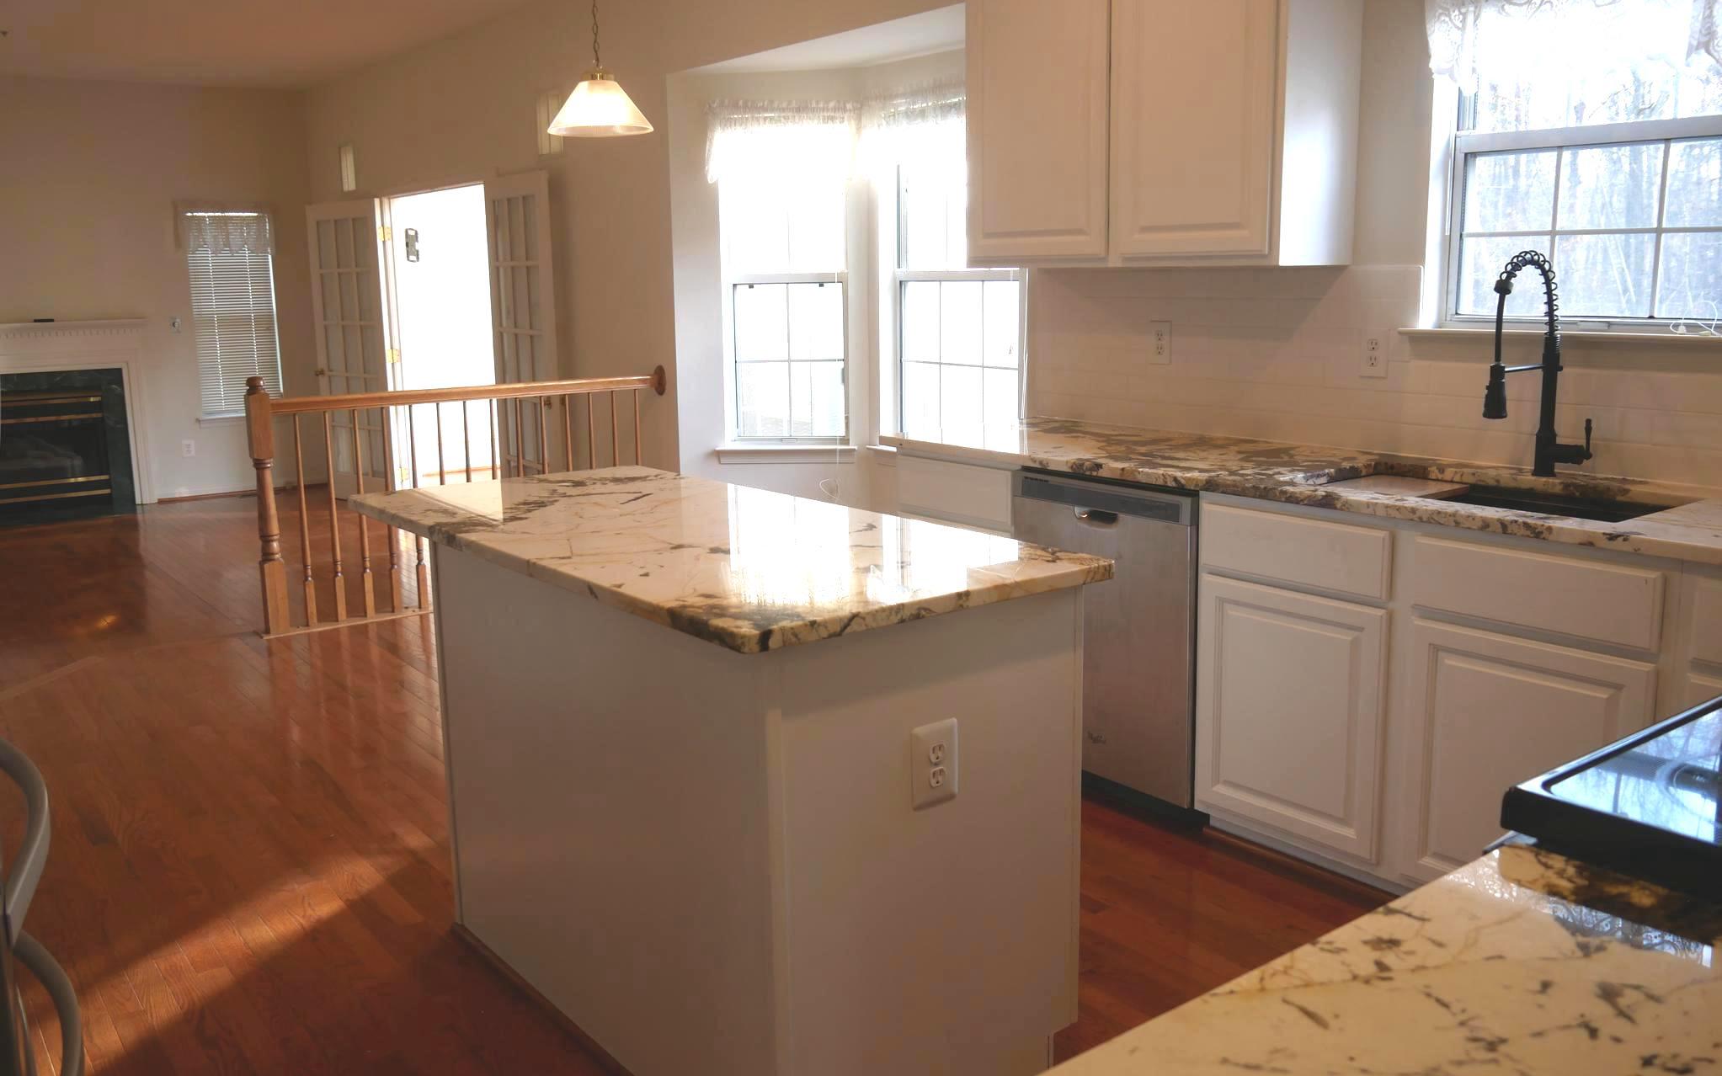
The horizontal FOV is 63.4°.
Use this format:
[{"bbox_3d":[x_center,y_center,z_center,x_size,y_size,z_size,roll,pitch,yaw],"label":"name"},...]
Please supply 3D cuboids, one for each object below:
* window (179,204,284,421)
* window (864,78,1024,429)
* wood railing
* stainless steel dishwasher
[{"bbox_3d":[-4.357,-1.564,9.758,0.620,1.420,0.120,-9,14,-37],"label":"window"},{"bbox_3d":[0.342,-1.066,5.633,0.130,1.480,0.870,-9,14,-37],"label":"window"},{"bbox_3d":[-1.654,-0.220,5.979,1.840,1.020,0.100,-9,14,-37],"label":"wood railing"},{"bbox_3d":[0.827,0.233,3.717,0.600,0.820,0.600,-9,14,-37],"label":"stainless steel dishwasher"}]

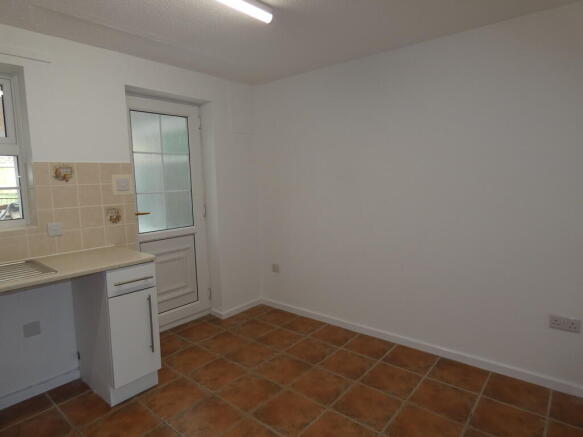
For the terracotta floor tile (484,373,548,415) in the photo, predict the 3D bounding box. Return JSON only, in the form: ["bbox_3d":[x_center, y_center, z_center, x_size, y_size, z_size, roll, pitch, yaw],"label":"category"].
[{"bbox_3d":[1.406,1.095,2.109,0.327,0.010,0.327,3,7,40],"label":"terracotta floor tile"}]

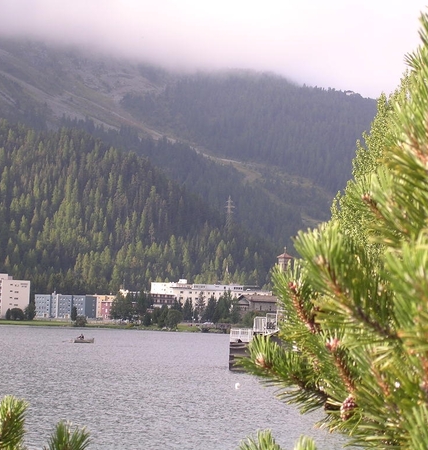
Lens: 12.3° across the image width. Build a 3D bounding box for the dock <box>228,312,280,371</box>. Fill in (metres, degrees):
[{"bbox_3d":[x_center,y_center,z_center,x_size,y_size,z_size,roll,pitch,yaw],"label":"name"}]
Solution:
[{"bbox_3d":[3.594,9.410,161.000,4.800,4.700,5.000,1,-3,6],"label":"dock"}]

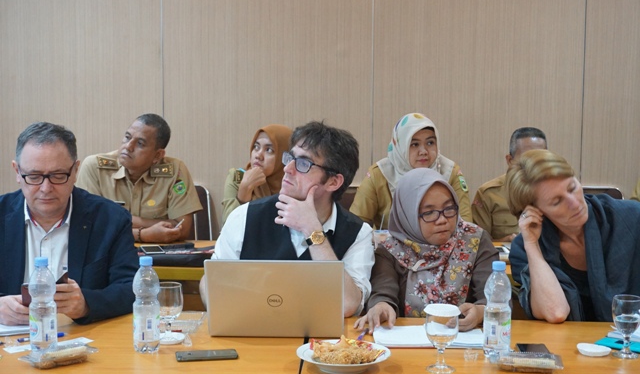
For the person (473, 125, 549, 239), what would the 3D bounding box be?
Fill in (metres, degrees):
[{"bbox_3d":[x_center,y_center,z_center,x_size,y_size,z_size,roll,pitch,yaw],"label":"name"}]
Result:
[{"bbox_3d":[0.890,0.371,4.351,0.540,1.211,0.740,0,7,-5],"label":"person"}]

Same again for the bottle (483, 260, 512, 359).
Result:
[{"bbox_3d":[0.438,0.301,2.647,0.067,0.236,0.067,0,7,0],"label":"bottle"}]

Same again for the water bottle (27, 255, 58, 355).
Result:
[{"bbox_3d":[-0.687,0.291,2.672,0.068,0.233,0.068,0,7,0],"label":"water bottle"}]

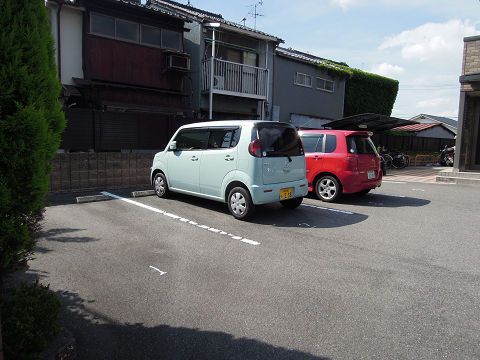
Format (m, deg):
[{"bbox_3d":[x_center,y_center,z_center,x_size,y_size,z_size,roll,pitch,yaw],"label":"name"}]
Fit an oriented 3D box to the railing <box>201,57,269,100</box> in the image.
[{"bbox_3d":[-0.123,-3.443,11.717,2.389,1.078,0.686,-3,8,-37],"label":"railing"}]

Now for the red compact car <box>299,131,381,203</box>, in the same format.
[{"bbox_3d":[1.559,-0.454,8.577,1.680,1.535,3.925,-4,8,-43],"label":"red compact car"}]

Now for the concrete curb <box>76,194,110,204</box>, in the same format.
[{"bbox_3d":[-2.899,0.373,6.605,0.620,0.105,0.130,-4,8,-43],"label":"concrete curb"}]

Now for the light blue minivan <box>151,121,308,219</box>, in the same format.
[{"bbox_3d":[-0.368,-0.329,6.613,1.475,1.620,3.395,-4,9,-43],"label":"light blue minivan"}]

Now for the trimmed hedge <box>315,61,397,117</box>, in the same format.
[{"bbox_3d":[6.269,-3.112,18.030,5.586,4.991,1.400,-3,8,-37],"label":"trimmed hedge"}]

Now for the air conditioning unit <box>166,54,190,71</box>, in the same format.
[{"bbox_3d":[-2.062,-3.848,10.986,0.717,0.418,0.450,-3,8,-37],"label":"air conditioning unit"}]

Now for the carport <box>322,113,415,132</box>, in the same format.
[{"bbox_3d":[6.075,-1.529,15.199,5.867,2.450,1.980,-4,8,-43],"label":"carport"}]

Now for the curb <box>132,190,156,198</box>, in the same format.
[{"bbox_3d":[-2.084,0.305,7.405,0.610,0.105,0.130,-4,8,-43],"label":"curb"}]

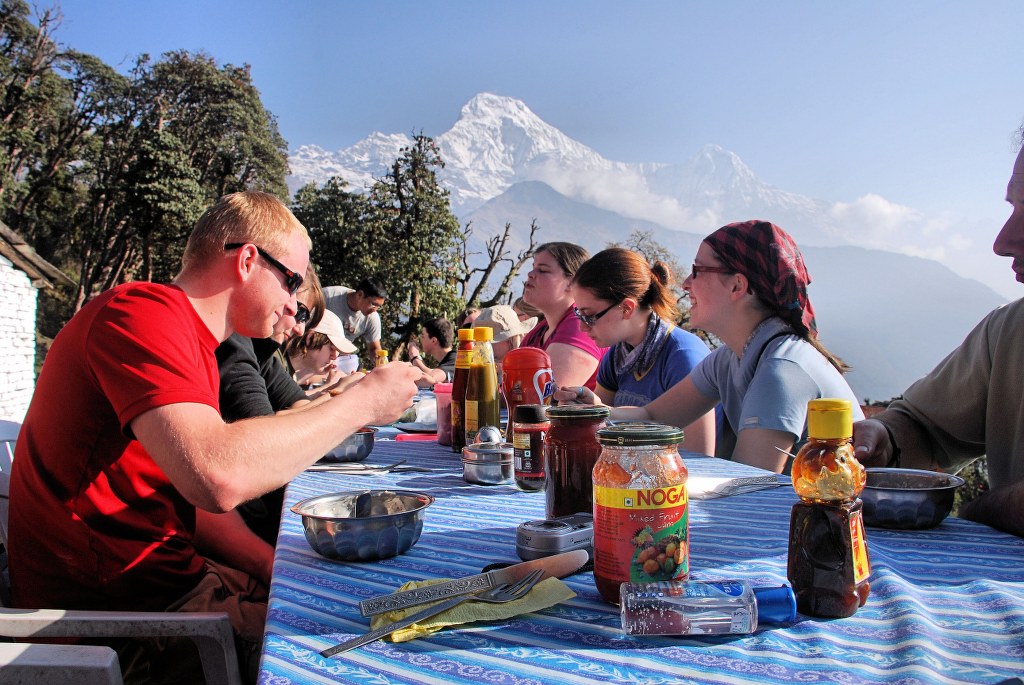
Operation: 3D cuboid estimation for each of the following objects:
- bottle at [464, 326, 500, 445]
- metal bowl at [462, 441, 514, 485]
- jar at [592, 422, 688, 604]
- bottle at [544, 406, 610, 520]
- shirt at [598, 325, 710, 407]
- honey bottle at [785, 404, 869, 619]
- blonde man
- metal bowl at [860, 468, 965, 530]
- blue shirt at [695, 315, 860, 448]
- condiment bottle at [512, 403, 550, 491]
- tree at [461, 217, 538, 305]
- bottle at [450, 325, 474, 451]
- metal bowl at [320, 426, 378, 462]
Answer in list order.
[{"bbox_3d":[-0.049,0.088,1.300,0.060,0.222,0.060,-1,0,0],"label":"bottle"},{"bbox_3d":[-0.034,0.182,1.153,0.078,0.050,0.078,0,-1,0],"label":"metal bowl"},{"bbox_3d":[0.101,0.132,0.609,0.076,0.130,0.076,0,-1,0],"label":"jar"},{"bbox_3d":[0.074,0.136,0.866,0.076,0.130,0.076,-1,-1,5],"label":"bottle"},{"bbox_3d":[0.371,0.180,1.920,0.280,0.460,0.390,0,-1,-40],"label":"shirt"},{"bbox_3d":[0.233,0.118,0.568,0.054,0.154,0.054,-1,-1,40],"label":"honey bottle"},{"bbox_3d":[-0.430,0.350,1.200,0.660,1.180,0.520,-1,0,-15],"label":"blonde man"},{"bbox_3d":[0.422,0.174,0.851,0.136,0.047,0.136,-1,-1,27],"label":"metal bowl"},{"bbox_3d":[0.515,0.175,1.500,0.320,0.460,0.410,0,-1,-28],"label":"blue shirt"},{"bbox_3d":[0.027,0.140,1.050,0.054,0.113,0.054,-1,0,0],"label":"condiment bottle"},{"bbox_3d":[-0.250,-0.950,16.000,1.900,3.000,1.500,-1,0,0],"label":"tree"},{"bbox_3d":[-0.090,0.095,1.534,0.063,0.238,0.063,0,-1,-3],"label":"bottle"},{"bbox_3d":[-0.313,0.189,1.403,0.134,0.049,0.134,0,-1,-11],"label":"metal bowl"}]

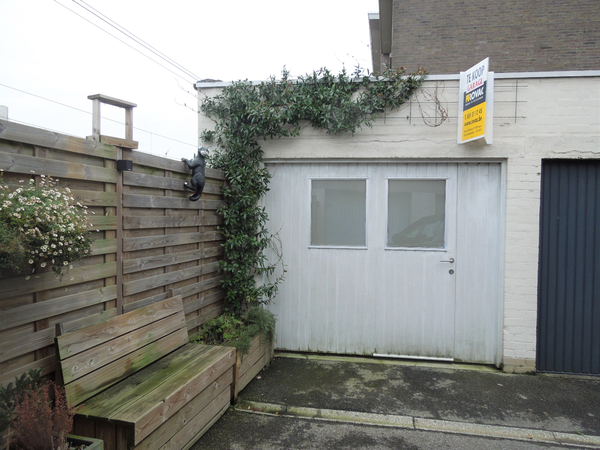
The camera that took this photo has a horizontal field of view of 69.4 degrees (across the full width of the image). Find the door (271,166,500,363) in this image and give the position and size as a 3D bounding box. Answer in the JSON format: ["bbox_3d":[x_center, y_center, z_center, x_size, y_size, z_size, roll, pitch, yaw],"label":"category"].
[{"bbox_3d":[0.819,0.355,4.515,2.454,2.060,0.081,1,2,9],"label":"door"}]

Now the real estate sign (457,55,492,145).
[{"bbox_3d":[1.702,-1.139,4.058,0.353,0.717,0.404,1,2,9],"label":"real estate sign"}]

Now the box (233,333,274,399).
[{"bbox_3d":[-0.678,1.206,4.125,0.606,0.404,1.010,1,2,15],"label":"box"}]

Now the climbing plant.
[{"bbox_3d":[0.084,-0.358,4.365,2.262,2.475,0.364,1,2,9],"label":"climbing plant"}]

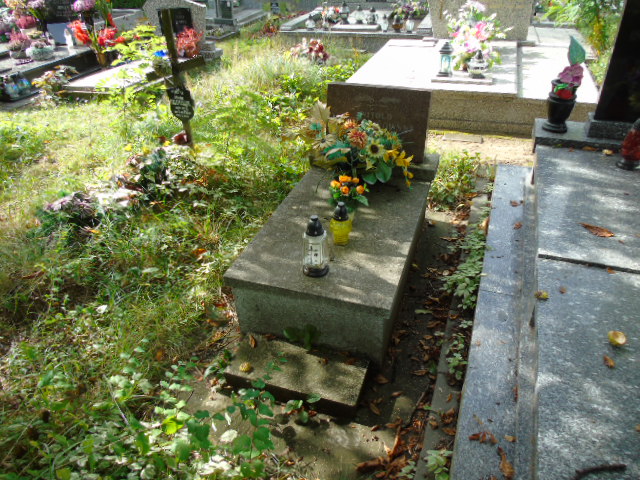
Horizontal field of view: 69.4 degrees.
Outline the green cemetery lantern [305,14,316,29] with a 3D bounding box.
[{"bbox_3d":[-0.132,-2.907,6.166,0.130,0.183,0.130,10,37,18],"label":"green cemetery lantern"}]

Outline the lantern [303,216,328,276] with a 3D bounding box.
[{"bbox_3d":[-0.020,0.019,1.918,0.110,0.259,0.110,-1,34,1],"label":"lantern"}]

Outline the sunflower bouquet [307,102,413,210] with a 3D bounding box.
[{"bbox_3d":[0.181,-0.419,2.262,0.500,0.380,0.370,10,37,18],"label":"sunflower bouquet"}]

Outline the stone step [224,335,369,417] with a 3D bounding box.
[{"bbox_3d":[-0.089,0.572,1.988,0.568,0.075,0.241,9,35,16],"label":"stone step"}]

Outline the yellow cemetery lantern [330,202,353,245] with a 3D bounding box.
[{"bbox_3d":[0.089,-0.071,1.963,0.093,0.191,0.093,-2,35,1],"label":"yellow cemetery lantern"}]

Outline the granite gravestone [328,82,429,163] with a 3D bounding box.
[{"bbox_3d":[0.314,-0.644,2.544,0.551,0.398,0.055,10,38,17],"label":"granite gravestone"}]

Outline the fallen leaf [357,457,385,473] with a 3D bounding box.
[{"bbox_3d":[0.176,0.781,1.607,0.105,0.020,0.036,-14,37,-14],"label":"fallen leaf"}]

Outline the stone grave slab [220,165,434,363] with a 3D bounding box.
[{"bbox_3d":[0.112,0.052,2.227,0.675,0.325,1.003,10,37,18],"label":"stone grave slab"}]

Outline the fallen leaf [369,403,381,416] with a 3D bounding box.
[{"bbox_3d":[0.212,0.659,1.796,0.026,0.012,0.065,-24,40,-27],"label":"fallen leaf"}]

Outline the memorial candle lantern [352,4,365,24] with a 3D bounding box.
[{"bbox_3d":[0.629,-3.572,7.324,0.154,0.270,0.154,9,35,16],"label":"memorial candle lantern"}]

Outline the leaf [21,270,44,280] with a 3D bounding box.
[{"bbox_3d":[-1.503,0.186,2.417,0.105,0.020,0.036,-20,39,-22],"label":"leaf"}]

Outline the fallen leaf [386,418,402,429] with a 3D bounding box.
[{"bbox_3d":[0.287,0.714,1.806,0.058,0.012,0.026,1,34,3],"label":"fallen leaf"}]

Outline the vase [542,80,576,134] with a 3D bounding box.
[{"bbox_3d":[1.402,-0.767,2.680,0.158,0.270,0.158,10,37,18],"label":"vase"}]

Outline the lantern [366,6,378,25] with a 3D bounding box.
[{"bbox_3d":[0.831,-3.550,7.307,0.173,0.242,0.173,9,35,16],"label":"lantern"}]

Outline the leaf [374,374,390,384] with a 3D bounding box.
[{"bbox_3d":[0.268,0.592,1.968,0.058,0.015,0.036,7,35,13],"label":"leaf"}]

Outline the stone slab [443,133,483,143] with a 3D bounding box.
[{"bbox_3d":[1.136,-0.810,3.671,0.285,0.032,0.120,11,39,18],"label":"stone slab"}]

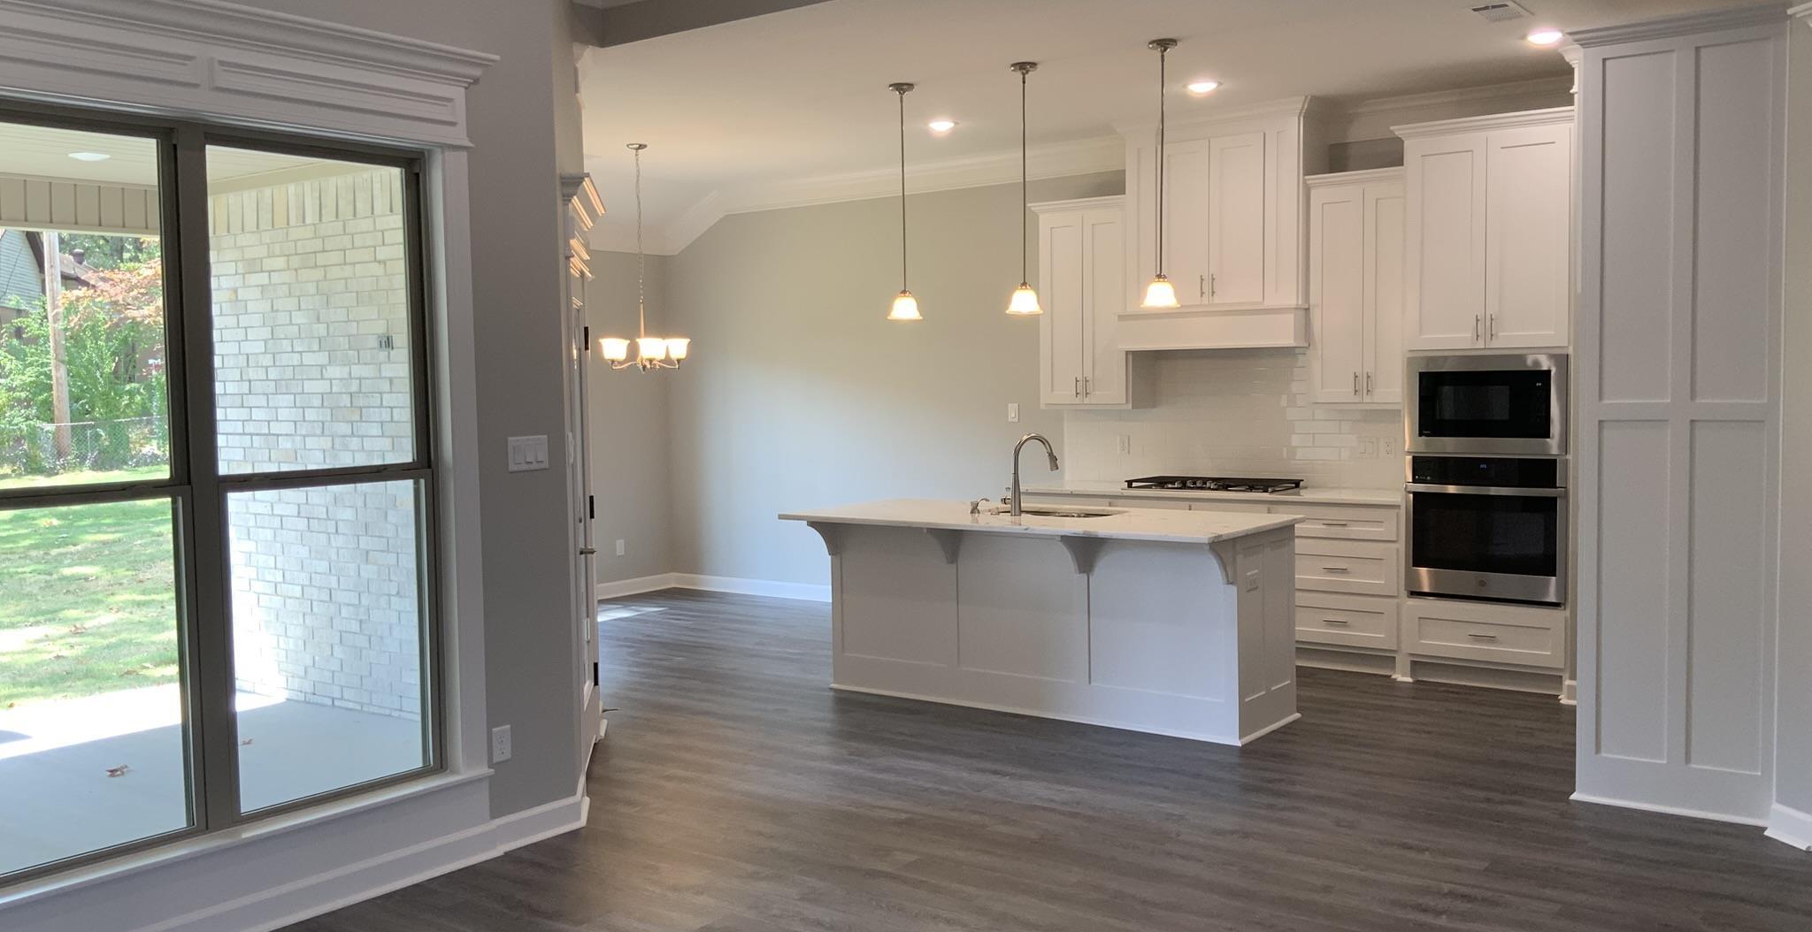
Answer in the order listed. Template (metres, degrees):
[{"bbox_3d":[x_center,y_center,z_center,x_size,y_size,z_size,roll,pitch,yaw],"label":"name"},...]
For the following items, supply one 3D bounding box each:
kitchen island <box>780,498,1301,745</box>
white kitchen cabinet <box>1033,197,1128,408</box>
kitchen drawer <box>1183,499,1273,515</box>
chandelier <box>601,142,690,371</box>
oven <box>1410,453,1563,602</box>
[{"bbox_3d":[0.610,0.699,7.247,2.311,0.920,1.057,2,4,37],"label":"kitchen island"},{"bbox_3d":[1.140,-0.962,9.163,0.645,1.234,0.345,2,4,36],"label":"white kitchen cabinet"},{"bbox_3d":[1.903,0.269,8.414,0.443,0.159,0.514,2,4,37],"label":"kitchen drawer"},{"bbox_3d":[-1.635,-1.272,9.338,0.554,1.367,0.554,-1,4,0],"label":"chandelier"},{"bbox_3d":[2.984,0.300,7.640,0.765,0.717,0.624,2,4,37],"label":"oven"}]

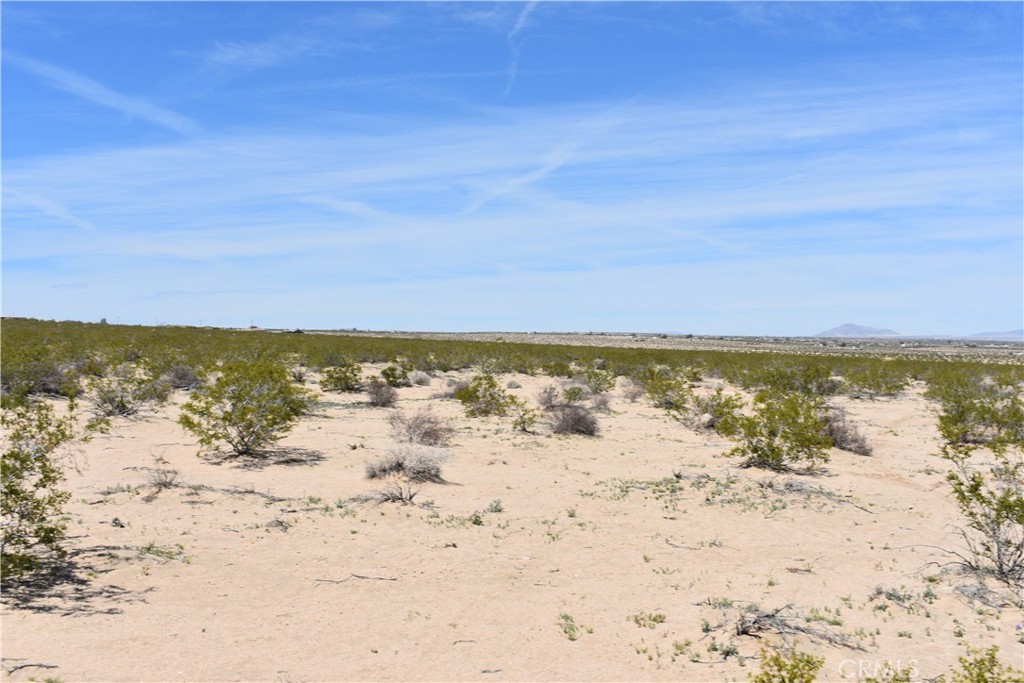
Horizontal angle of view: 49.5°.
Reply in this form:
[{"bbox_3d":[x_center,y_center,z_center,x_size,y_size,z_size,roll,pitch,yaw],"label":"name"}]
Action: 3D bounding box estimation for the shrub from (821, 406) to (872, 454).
[{"bbox_3d":[4.724,1.235,15.751,0.795,0.653,0.716,0,0,0],"label":"shrub"}]

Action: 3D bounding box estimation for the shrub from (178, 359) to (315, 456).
[{"bbox_3d":[-3.568,0.863,14.957,1.820,1.241,1.638,0,0,0],"label":"shrub"}]

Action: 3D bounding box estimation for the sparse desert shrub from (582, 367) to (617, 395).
[{"bbox_3d":[2.496,1.121,31.077,0.868,0.672,0.782,0,0,0],"label":"sparse desert shrub"}]

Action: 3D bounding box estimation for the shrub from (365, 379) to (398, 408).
[{"bbox_3d":[-2.893,1.145,24.896,0.696,0.583,0.661,0,0,0],"label":"shrub"}]

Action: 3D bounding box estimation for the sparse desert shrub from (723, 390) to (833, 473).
[{"bbox_3d":[3.353,1.095,14.045,1.418,0.924,1.276,0,0,0],"label":"sparse desert shrub"}]

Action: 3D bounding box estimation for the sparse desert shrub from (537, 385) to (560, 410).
[{"bbox_3d":[0.817,1.212,24.436,0.507,0.529,0.481,0,0,0],"label":"sparse desert shrub"}]

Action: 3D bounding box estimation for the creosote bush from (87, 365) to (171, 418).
[{"bbox_3d":[-7.071,0.923,20.481,1.495,0.923,1.346,1,0,0],"label":"creosote bush"}]

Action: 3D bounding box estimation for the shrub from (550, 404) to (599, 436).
[{"bbox_3d":[1.003,1.268,17.800,0.755,0.498,0.720,0,0,0],"label":"shrub"}]

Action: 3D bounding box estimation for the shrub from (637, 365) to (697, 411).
[{"bbox_3d":[4.023,1.226,28.792,1.479,1.103,1.331,1,0,0],"label":"shrub"}]

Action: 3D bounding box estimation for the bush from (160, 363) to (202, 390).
[{"bbox_3d":[-9.306,1.007,31.244,1.183,0.662,1.005,0,0,0],"label":"bush"}]

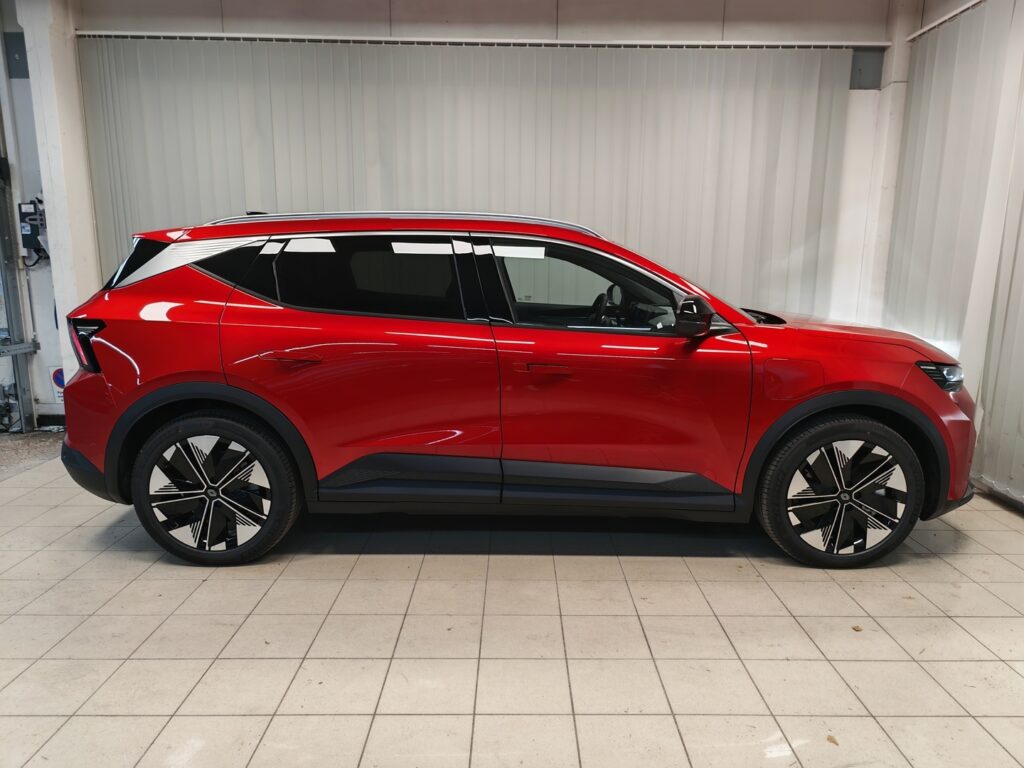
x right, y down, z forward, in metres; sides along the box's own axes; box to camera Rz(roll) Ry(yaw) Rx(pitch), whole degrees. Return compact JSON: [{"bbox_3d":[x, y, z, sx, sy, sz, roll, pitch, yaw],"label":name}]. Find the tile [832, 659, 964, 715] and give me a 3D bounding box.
[{"bbox_3d":[1.228,0.969,2.169,0.295,0.010,0.294,0,10,0],"label":"tile"}]

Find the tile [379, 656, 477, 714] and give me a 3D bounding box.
[{"bbox_3d":[-0.263,0.977,2.194,0.298,0.010,0.294,0,10,0],"label":"tile"}]

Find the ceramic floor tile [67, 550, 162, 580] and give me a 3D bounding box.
[{"bbox_3d":[-1.762,0.819,3.062,0.297,0.010,0.297,0,10,0],"label":"ceramic floor tile"}]

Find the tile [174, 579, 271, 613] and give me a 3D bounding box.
[{"bbox_3d":[-1.154,0.867,2.752,0.296,0.012,0.296,0,10,0],"label":"tile"}]

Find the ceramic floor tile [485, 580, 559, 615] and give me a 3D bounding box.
[{"bbox_3d":[0.038,0.874,2.770,0.297,0.010,0.297,0,10,0],"label":"ceramic floor tile"}]

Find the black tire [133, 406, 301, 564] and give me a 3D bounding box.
[{"bbox_3d":[-1.313,0.450,3.073,0.708,0.706,0.240,0,10,0],"label":"black tire"}]

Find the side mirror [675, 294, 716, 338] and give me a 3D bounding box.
[{"bbox_3d":[0.768,-0.288,2.848,0.135,0.169,0.230,0,9,0],"label":"side mirror"}]

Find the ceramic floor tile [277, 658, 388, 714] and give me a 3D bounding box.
[{"bbox_3d":[-0.563,0.970,2.183,0.298,0.010,0.298,0,9,0],"label":"ceramic floor tile"}]

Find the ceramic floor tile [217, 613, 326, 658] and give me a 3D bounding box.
[{"bbox_3d":[-0.862,0.921,2.477,0.297,0.010,0.297,0,10,0],"label":"ceramic floor tile"}]

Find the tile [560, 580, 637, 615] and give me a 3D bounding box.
[{"bbox_3d":[0.336,0.871,2.754,0.296,0.012,0.296,0,10,0],"label":"tile"}]

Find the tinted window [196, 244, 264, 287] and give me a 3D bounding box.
[{"bbox_3d":[-1.245,-0.525,3.009,0.311,0.208,0.025,1,-13,4],"label":"tinted window"}]

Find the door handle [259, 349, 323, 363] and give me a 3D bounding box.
[{"bbox_3d":[-0.942,-0.121,2.893,0.260,0.055,0.035,0,10,0],"label":"door handle"}]

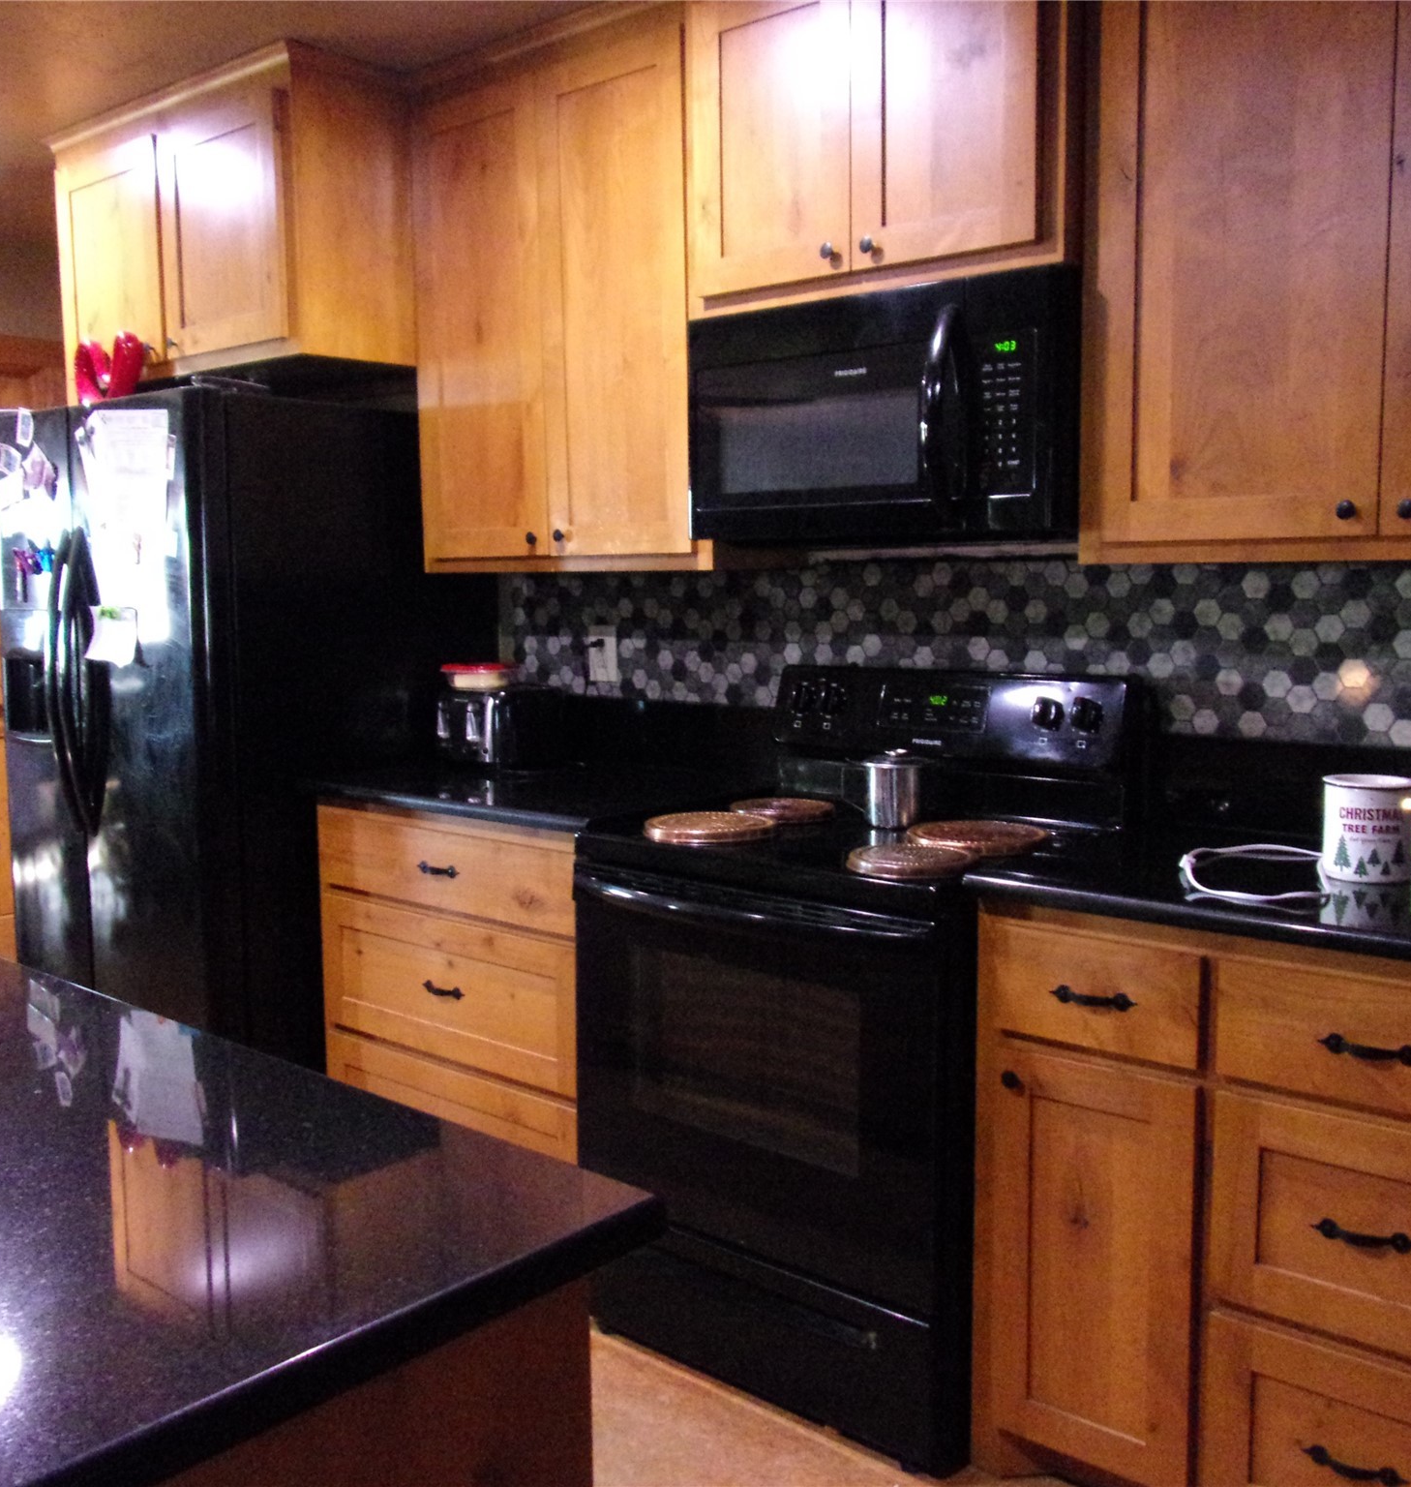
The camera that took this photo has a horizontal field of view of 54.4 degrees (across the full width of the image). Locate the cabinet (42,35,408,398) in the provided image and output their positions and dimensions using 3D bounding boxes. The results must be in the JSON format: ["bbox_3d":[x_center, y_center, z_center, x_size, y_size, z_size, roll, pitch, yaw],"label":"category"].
[{"bbox_3d":[-1.076,-1.210,3.481,1.019,0.613,0.648,5,8,39],"label":"cabinet"}]

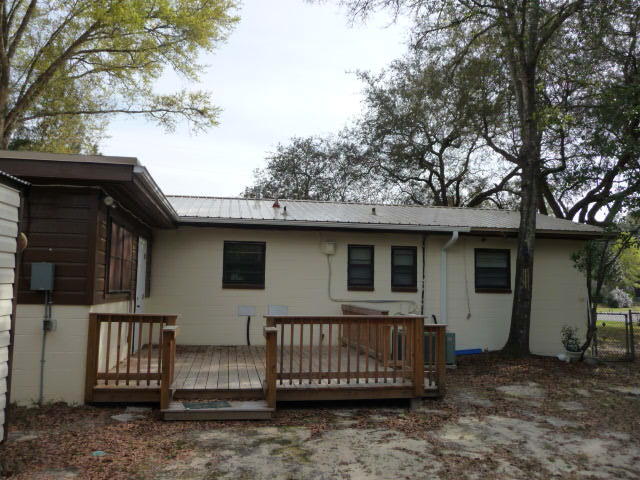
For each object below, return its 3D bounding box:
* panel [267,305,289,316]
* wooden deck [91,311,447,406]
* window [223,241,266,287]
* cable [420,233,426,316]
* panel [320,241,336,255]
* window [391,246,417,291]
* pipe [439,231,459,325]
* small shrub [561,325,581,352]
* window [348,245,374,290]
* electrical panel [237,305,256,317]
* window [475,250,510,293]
[{"bbox_3d":[-0.915,1.564,11.413,0.470,0.260,0.120,2,-6,-10],"label":"panel"},{"bbox_3d":[-0.947,1.729,8.851,4.570,1.140,5.000,2,-6,-10],"label":"wooden deck"},{"bbox_3d":[-1.662,0.565,11.443,0.955,1.035,0.120,2,-6,-10],"label":"window"},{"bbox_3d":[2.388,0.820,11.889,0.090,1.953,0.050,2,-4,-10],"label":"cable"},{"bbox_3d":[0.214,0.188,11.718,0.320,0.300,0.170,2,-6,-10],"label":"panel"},{"bbox_3d":[1.973,0.693,12.084,0.634,1.050,0.120,2,-6,-10],"label":"window"},{"bbox_3d":[2.978,1.138,11.897,0.150,2.630,0.620,2,-6,-10],"label":"pipe"},{"bbox_3d":[5.939,2.358,12.285,0.420,0.630,0.380,2,-6,-10],"label":"small shrub"},{"bbox_3d":[0.953,0.653,11.905,0.628,1.045,0.120,2,-6,-10],"label":"window"},{"bbox_3d":[-1.585,1.540,11.295,0.410,0.250,0.120,2,-6,-10],"label":"electrical panel"},{"bbox_3d":[4.174,0.759,12.473,0.932,1.040,0.120,2,-6,-10],"label":"window"}]

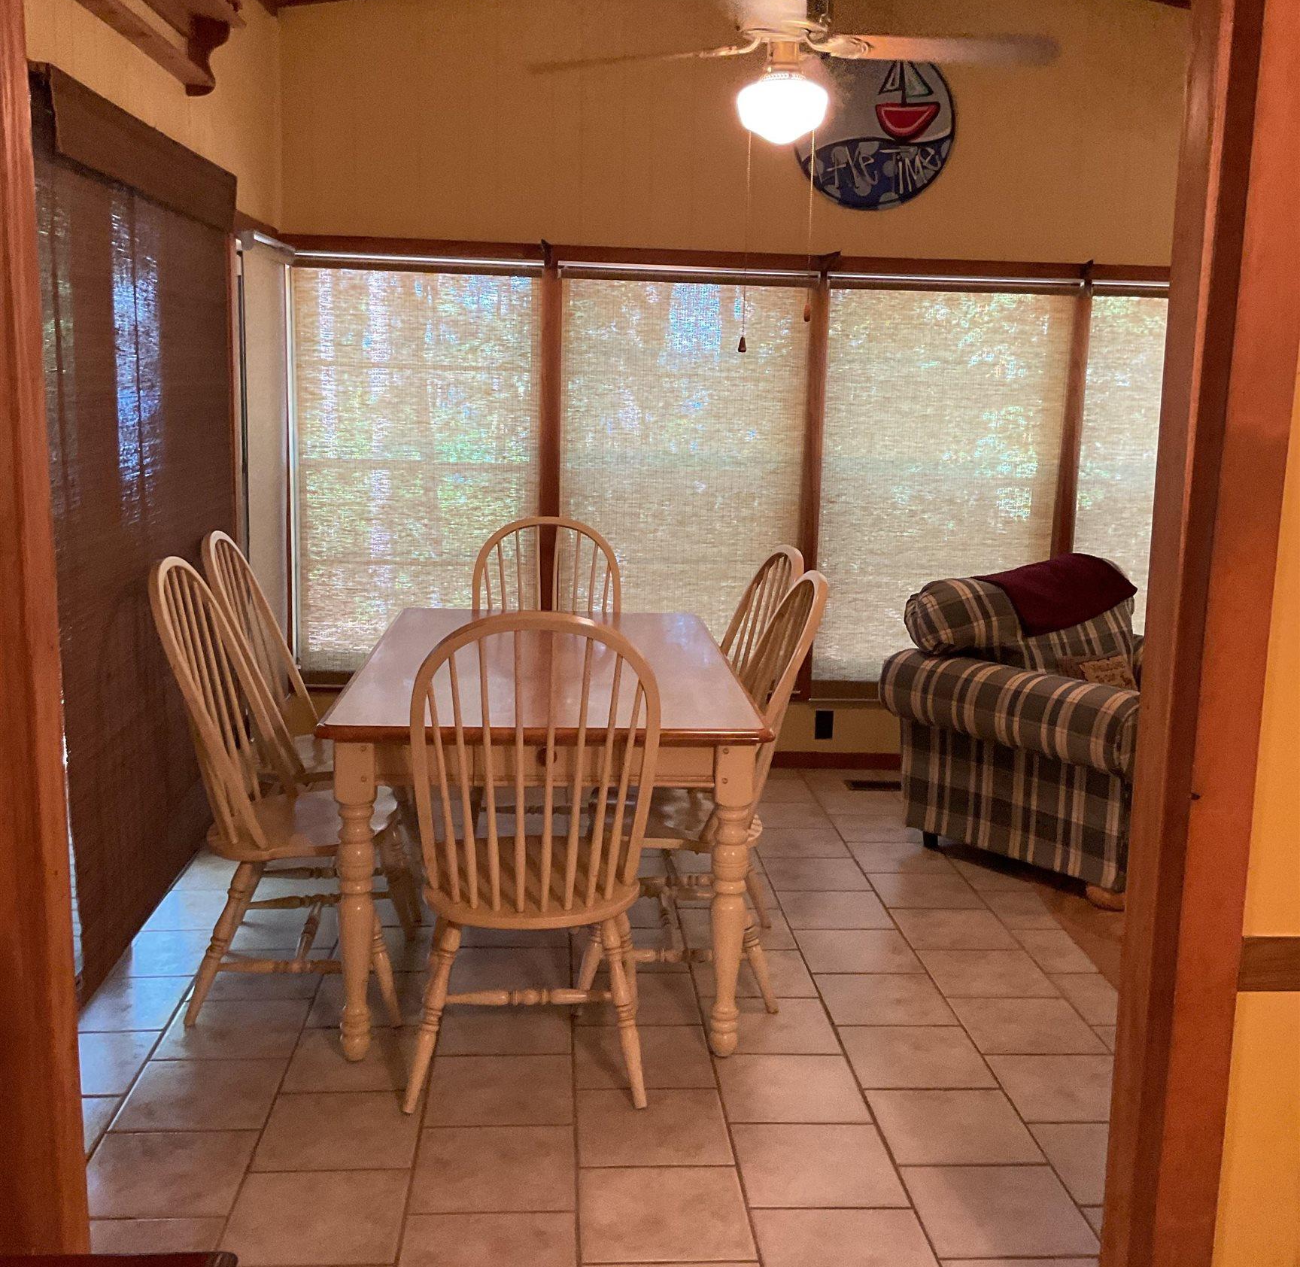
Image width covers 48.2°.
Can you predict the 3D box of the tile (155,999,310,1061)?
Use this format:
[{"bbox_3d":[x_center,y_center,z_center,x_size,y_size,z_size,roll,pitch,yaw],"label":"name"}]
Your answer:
[{"bbox_3d":[-0.961,0.922,3.367,0.304,0.010,0.304,1,10,-4],"label":"tile"}]

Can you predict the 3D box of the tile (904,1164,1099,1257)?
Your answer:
[{"bbox_3d":[0.642,1.067,2.682,0.303,0.012,0.303,1,10,-4],"label":"tile"}]

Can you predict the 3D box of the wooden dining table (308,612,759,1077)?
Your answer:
[{"bbox_3d":[-0.268,0.435,3.837,0.945,0.755,1.576,1,9,-4],"label":"wooden dining table"}]

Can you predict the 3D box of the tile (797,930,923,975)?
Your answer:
[{"bbox_3d":[0.548,0.844,3.841,0.298,0.010,0.298,1,10,-4],"label":"tile"}]

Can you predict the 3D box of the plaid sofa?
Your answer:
[{"bbox_3d":[1.489,0.258,4.752,1.236,0.942,0.942,-6,12,-39],"label":"plaid sofa"}]

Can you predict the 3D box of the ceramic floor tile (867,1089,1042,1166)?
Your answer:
[{"bbox_3d":[0.610,0.996,2.935,0.298,0.010,0.298,1,10,-4],"label":"ceramic floor tile"}]

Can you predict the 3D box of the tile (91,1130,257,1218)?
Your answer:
[{"bbox_3d":[-0.918,1.028,2.755,0.304,0.010,0.304,1,10,-4],"label":"tile"}]

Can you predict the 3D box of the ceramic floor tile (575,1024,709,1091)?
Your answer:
[{"bbox_3d":[-0.017,0.961,3.282,0.304,0.010,0.306,1,10,-4],"label":"ceramic floor tile"}]

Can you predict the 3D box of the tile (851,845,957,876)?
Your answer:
[{"bbox_3d":[0.822,0.739,4.737,0.304,0.010,0.306,1,10,-4],"label":"tile"}]

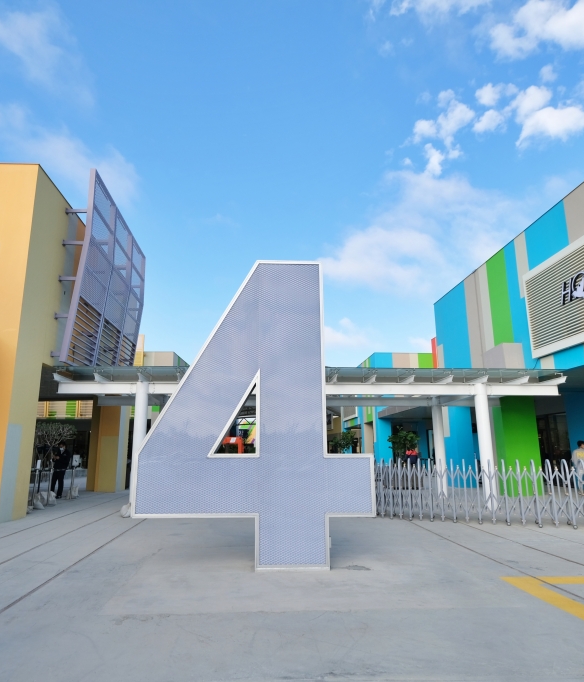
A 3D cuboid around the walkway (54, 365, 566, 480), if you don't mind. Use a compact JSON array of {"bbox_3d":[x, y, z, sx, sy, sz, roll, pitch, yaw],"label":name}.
[{"bbox_3d":[0.526,2.744,11.880,12.891,3.450,3.500,1,-14,-3],"label":"walkway"}]

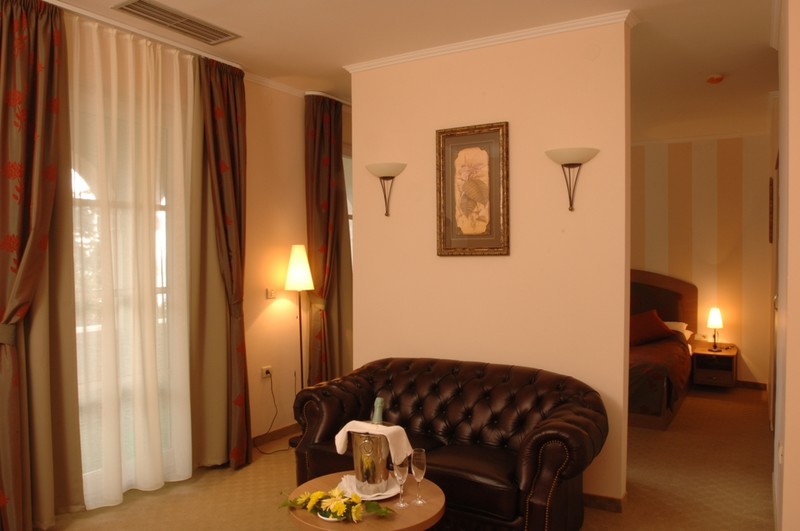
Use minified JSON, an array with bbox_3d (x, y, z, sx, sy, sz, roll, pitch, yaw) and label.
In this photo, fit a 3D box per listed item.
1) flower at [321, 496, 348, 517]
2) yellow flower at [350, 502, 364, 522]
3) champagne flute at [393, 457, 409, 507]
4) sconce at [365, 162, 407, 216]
[{"bbox_3d":[-0.244,0.899,2.070,0.100,0.058,0.075,0,1,3],"label":"flower"},{"bbox_3d":[-0.157,0.913,2.050,0.055,0.062,0.058,0,1,-3],"label":"yellow flower"},{"bbox_3d":[0.006,0.836,2.165,0.058,0.207,0.058,0,1,-3],"label":"champagne flute"},{"bbox_3d":[-0.093,-0.526,3.837,0.285,0.360,0.160,1,2,29],"label":"sconce"}]

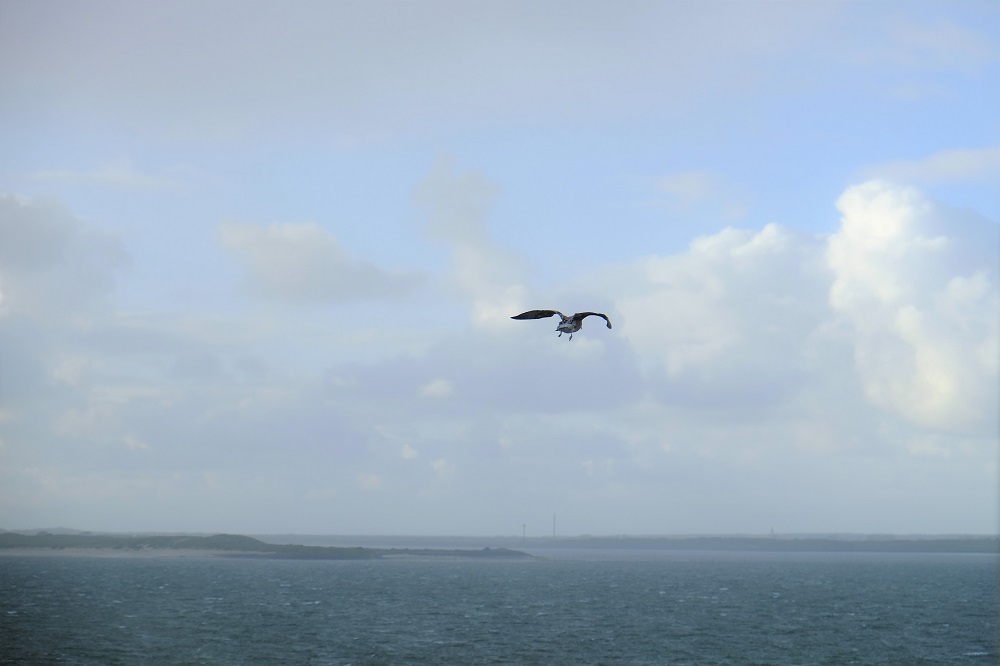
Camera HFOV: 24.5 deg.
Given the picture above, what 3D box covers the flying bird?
[{"bbox_3d":[0.686,-0.083,25.500,1.170,0.330,0.560,0,-5,20],"label":"flying bird"}]

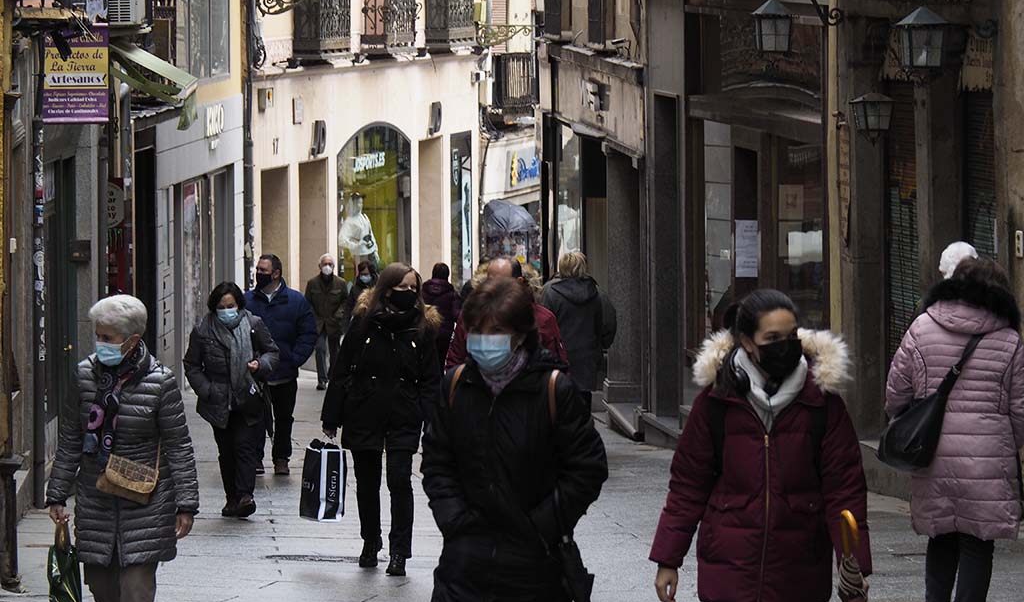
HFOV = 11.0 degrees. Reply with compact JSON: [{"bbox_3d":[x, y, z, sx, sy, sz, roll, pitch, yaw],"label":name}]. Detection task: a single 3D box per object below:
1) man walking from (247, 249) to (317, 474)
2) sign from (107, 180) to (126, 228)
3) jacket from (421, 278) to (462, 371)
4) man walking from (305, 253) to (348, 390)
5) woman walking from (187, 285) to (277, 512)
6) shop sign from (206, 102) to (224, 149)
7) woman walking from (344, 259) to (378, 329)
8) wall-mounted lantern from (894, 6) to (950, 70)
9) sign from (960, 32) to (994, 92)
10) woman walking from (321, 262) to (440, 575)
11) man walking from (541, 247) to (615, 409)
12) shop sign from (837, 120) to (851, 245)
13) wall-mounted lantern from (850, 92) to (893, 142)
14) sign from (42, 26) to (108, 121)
[{"bbox_3d":[-1.852,0.507,42.500,0.580,1.760,0.400,1,4,18],"label":"man walking"},{"bbox_3d":[-3.703,-0.879,48.500,0.400,0.450,0.050,-1,4,-3],"label":"sign"},{"bbox_3d":[-0.770,0.249,59.000,0.480,0.930,0.360,0,4,-3],"label":"jacket"},{"bbox_3d":[-2.304,0.256,66.500,0.540,1.710,0.420,-1,4,-2],"label":"man walking"},{"bbox_3d":[-1.860,0.653,35.300,0.580,1.550,0.430,-1,4,-9],"label":"woman walking"},{"bbox_3d":[-3.799,-2.228,68.000,0.080,0.550,1.500,0,4,5],"label":"shop sign"},{"bbox_3d":[-1.708,0.358,62.500,0.480,1.640,0.360,0,4,0],"label":"woman walking"},{"bbox_3d":[2.584,-1.663,33.600,0.280,0.400,0.280,-1,4,-14],"label":"wall-mounted lantern"},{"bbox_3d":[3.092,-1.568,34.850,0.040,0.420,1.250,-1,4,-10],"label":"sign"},{"bbox_3d":[-0.718,0.636,29.200,0.620,1.700,0.450,-1,4,-5],"label":"woman walking"},{"bbox_3d":[0.510,0.487,40.800,0.560,1.700,0.400,0,4,-3],"label":"man walking"},{"bbox_3d":[2.304,-0.803,37.000,0.050,0.860,0.240,-1,4,-11],"label":"shop sign"},{"bbox_3d":[2.458,-1.248,36.400,0.245,0.340,0.245,-2,4,-20],"label":"wall-mounted lantern"},{"bbox_3d":[-3.106,-1.608,37.800,0.490,0.700,0.040,0,4,0],"label":"sign"}]

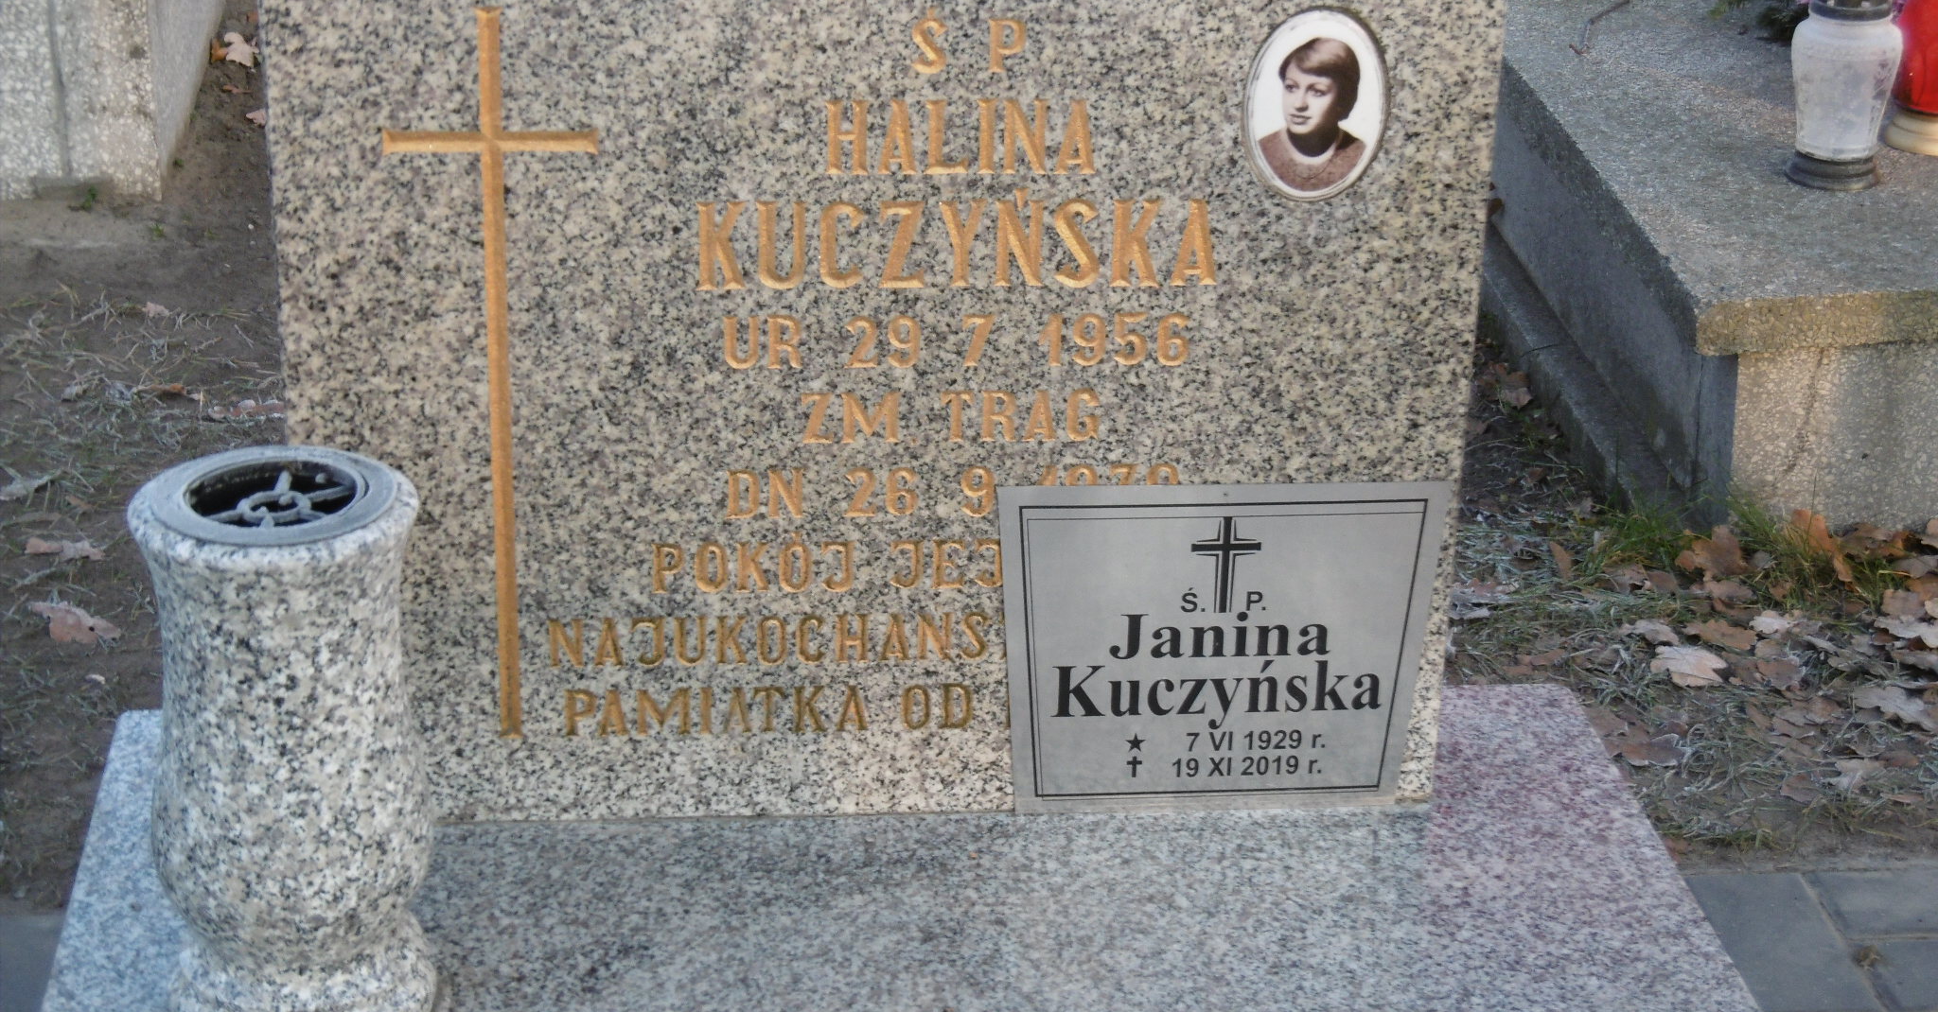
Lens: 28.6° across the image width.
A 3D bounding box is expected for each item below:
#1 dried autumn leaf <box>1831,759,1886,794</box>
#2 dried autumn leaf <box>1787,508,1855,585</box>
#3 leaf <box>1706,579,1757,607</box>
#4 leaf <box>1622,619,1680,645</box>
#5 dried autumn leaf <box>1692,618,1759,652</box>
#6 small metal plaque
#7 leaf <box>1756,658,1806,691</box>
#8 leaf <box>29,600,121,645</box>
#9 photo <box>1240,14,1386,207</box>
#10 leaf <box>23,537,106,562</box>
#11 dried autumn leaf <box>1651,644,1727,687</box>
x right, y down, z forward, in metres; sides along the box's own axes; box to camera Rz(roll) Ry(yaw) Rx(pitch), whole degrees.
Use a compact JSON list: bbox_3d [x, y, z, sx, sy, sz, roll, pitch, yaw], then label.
[{"bbox_3d":[0.632,0.192,2.709,0.038,0.015,0.045,10,23,19],"label":"dried autumn leaf"},{"bbox_3d":[0.700,0.034,3.127,0.049,0.055,0.030,-1,22,-5],"label":"dried autumn leaf"},{"bbox_3d":[0.603,0.067,3.014,0.040,0.015,0.033,3,22,2],"label":"leaf"},{"bbox_3d":[0.538,0.099,3.002,0.045,0.012,0.026,-1,22,-5],"label":"leaf"},{"bbox_3d":[0.595,0.101,3.000,0.051,0.014,0.040,-1,22,-5],"label":"dried autumn leaf"},{"bbox_3d":[0.150,0.088,2.328,0.273,0.224,0.005,0,25,-5],"label":"small metal plaque"},{"bbox_3d":[0.625,0.130,2.931,0.037,0.013,0.036,-1,22,-5],"label":"leaf"},{"bbox_3d":[-0.674,0.089,2.867,0.078,0.018,0.045,20,28,38],"label":"leaf"},{"bbox_3d":[0.213,-0.244,2.337,0.090,0.122,0.012,-1,22,-7],"label":"photo"},{"bbox_3d":[-0.713,0.035,3.005,0.062,0.016,0.030,0,22,-4],"label":"leaf"},{"bbox_3d":[0.544,0.121,2.873,0.058,0.016,0.056,8,22,16],"label":"dried autumn leaf"}]

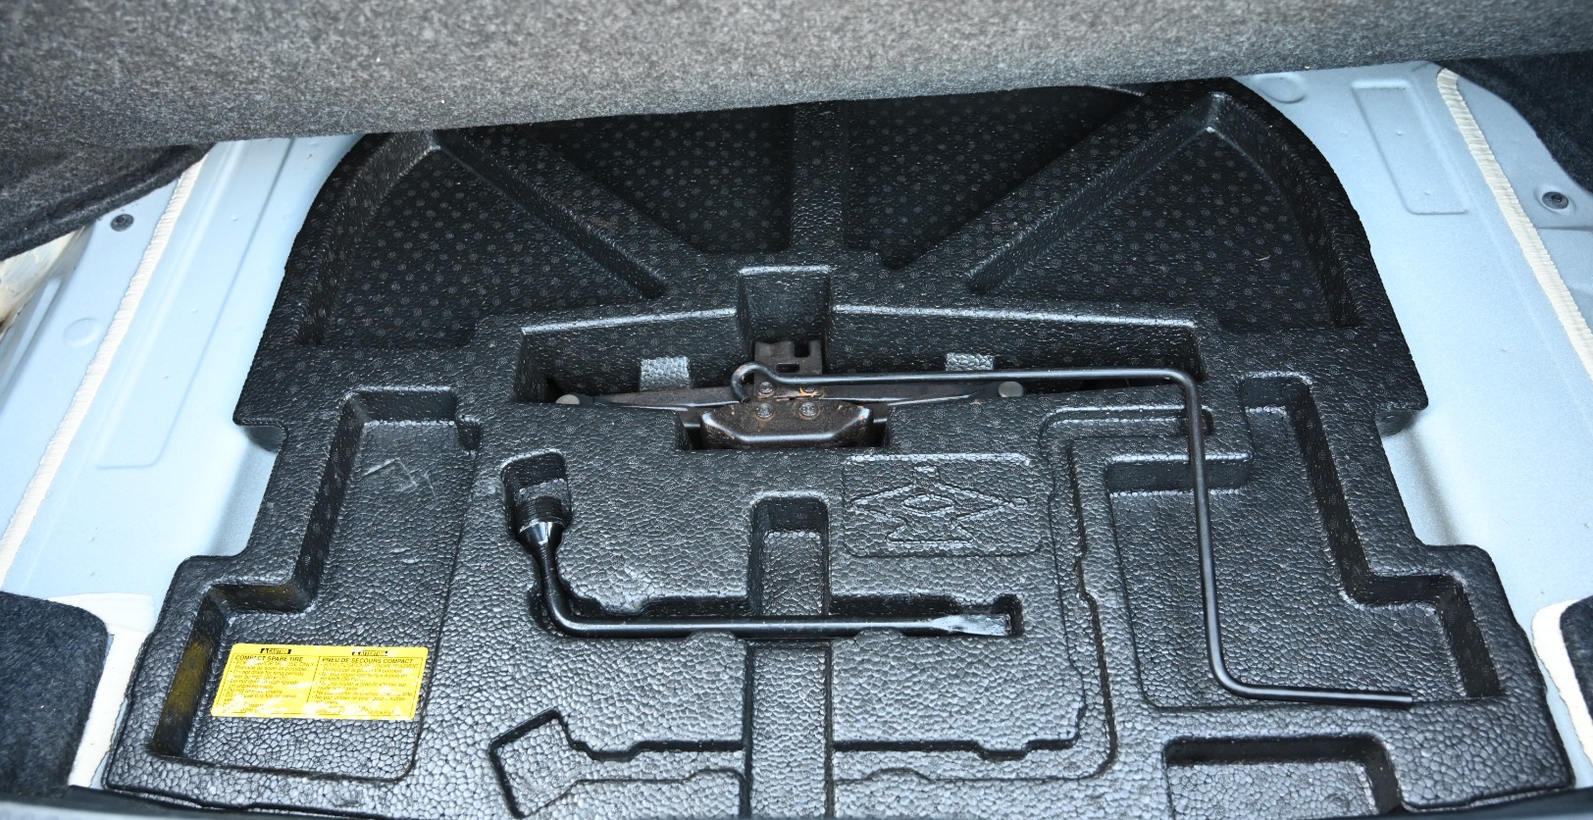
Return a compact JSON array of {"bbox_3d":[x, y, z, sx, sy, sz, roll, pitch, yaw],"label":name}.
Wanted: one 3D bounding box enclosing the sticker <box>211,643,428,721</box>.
[{"bbox_3d":[-0.319,0.182,0.712,0.137,0.002,0.050,0,55,3],"label":"sticker"}]

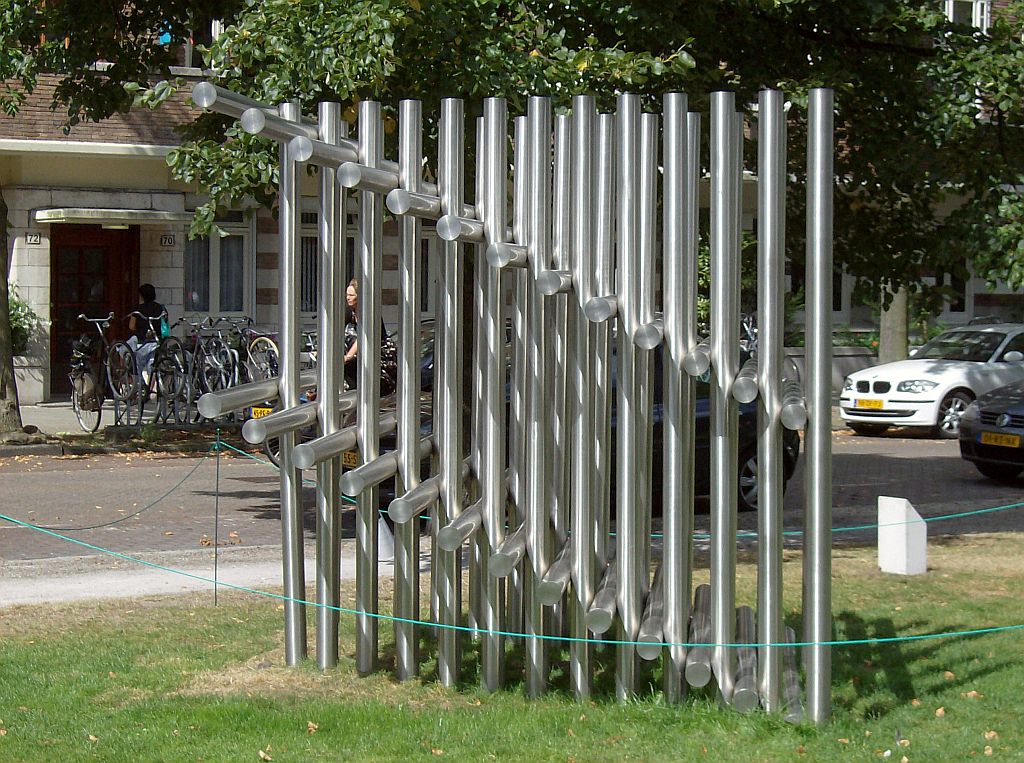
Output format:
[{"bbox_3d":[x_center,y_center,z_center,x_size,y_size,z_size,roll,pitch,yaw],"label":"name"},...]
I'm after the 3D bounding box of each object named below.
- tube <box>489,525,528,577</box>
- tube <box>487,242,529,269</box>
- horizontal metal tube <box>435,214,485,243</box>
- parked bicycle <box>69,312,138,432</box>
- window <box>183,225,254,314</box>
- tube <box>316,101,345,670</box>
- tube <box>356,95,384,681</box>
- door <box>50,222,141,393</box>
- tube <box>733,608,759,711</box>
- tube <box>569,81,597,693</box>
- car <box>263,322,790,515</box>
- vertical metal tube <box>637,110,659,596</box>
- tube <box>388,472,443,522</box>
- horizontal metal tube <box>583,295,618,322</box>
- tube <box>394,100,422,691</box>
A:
[{"bbox_3d":[0.074,0.675,11.312,0.100,0.100,2.500,0,3,5],"label":"tube"},{"bbox_3d":[0.090,-0.640,12.896,0.114,0.114,2.915,1,3,6],"label":"tube"},{"bbox_3d":[-0.144,-0.692,11.652,0.102,0.102,2.550,1,3,5],"label":"horizontal metal tube"},{"bbox_3d":[-4.954,-0.129,30.447,0.560,1.150,1.780,1,16,13],"label":"parked bicycle"},{"bbox_3d":[-4.095,-1.535,35.000,1.100,1.270,0.120,-1,3,-36],"label":"window"},{"bbox_3d":[-0.846,0.023,11.696,0.102,2.665,0.102,1,3,5],"label":"tube"},{"bbox_3d":[-0.631,0.038,11.040,0.102,2.530,0.102,0,2,5],"label":"tube"},{"bbox_3d":[-5.777,-0.988,34.630,1.296,2.413,0.120,-1,3,-32],"label":"door"},{"bbox_3d":[1.077,1.264,11.591,0.102,0.102,2.550,1,3,5],"label":"tube"},{"bbox_3d":[0.298,0.073,10.520,0.102,2.530,0.102,0,2,5],"label":"tube"},{"bbox_3d":[0.413,0.335,21.171,4.200,1.460,1.730,-1,3,-36],"label":"car"},{"bbox_3d":[0.657,0.001,12.166,0.102,2.615,0.102,1,3,5],"label":"vertical metal tube"},{"bbox_3d":[-0.330,0.457,11.338,0.100,0.100,2.500,0,3,5],"label":"tube"},{"bbox_3d":[0.465,-0.349,11.343,0.102,0.102,2.500,0,3,5],"label":"horizontal metal tube"},{"bbox_3d":[-0.472,0.041,11.449,0.102,2.664,0.102,1,3,5],"label":"tube"}]

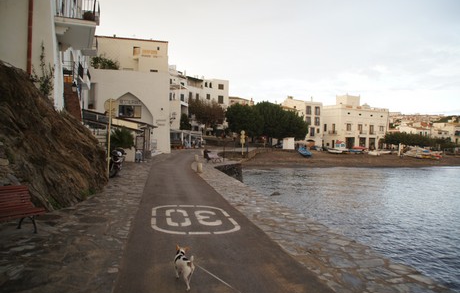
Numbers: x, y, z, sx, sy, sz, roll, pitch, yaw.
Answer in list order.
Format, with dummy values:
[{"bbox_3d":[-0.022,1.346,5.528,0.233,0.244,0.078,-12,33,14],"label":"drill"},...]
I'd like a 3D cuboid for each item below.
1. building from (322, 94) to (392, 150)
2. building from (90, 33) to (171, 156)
[{"bbox_3d":[31.000,-6.100,90.500,19.000,13.300,11.500,-1,1,-33],"label":"building"},{"bbox_3d":[-13.400,-5.200,46.500,11.000,14.000,10.000,0,1,-15],"label":"building"}]

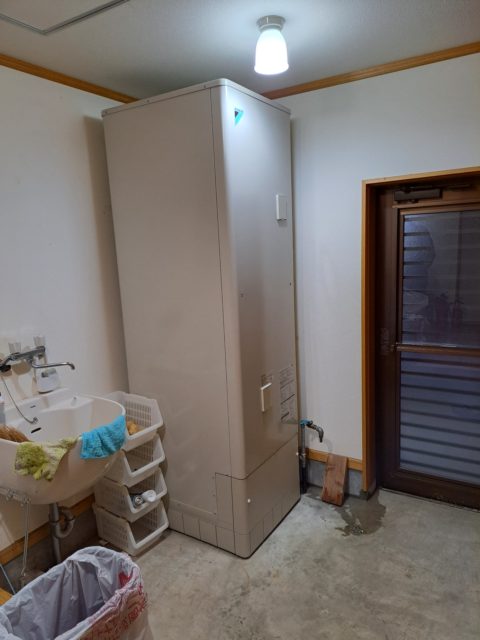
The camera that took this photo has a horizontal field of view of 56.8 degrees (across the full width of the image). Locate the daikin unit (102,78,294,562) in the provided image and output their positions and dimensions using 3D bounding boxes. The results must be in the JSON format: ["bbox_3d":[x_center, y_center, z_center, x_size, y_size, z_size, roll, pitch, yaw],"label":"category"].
[{"bbox_3d":[-0.147,0.024,2.413,0.728,2.175,0.630,4,12,32],"label":"daikin unit"}]

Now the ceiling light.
[{"bbox_3d":[0.121,-1.038,1.672,0.130,0.160,0.130,-3,10,0],"label":"ceiling light"}]

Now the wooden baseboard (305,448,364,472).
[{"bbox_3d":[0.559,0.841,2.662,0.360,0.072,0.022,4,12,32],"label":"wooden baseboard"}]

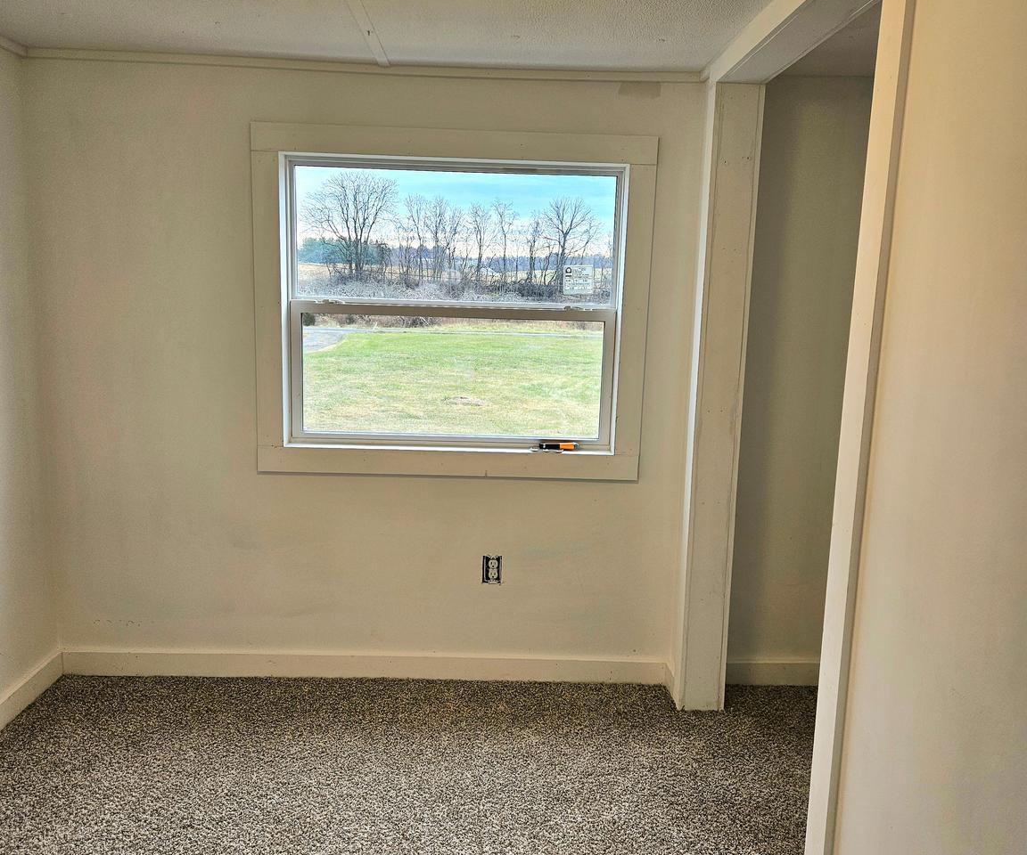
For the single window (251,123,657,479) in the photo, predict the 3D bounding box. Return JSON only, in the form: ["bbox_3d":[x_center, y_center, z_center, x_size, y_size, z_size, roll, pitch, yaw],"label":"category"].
[{"bbox_3d":[-0.206,-0.406,3.105,1.335,1.168,0.080,1,9,-2],"label":"single window"}]

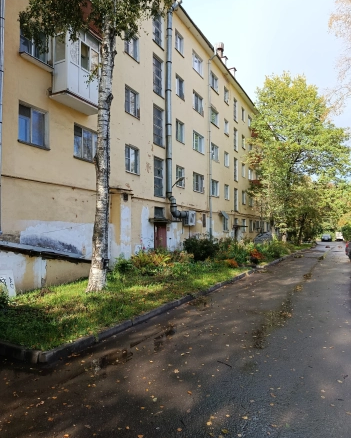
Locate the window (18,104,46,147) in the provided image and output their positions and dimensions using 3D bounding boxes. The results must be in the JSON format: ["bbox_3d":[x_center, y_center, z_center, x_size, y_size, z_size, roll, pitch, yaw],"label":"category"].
[{"bbox_3d":[-4.716,-3.050,10.677,0.150,1.276,1.124,-2,-3,28],"label":"window"}]

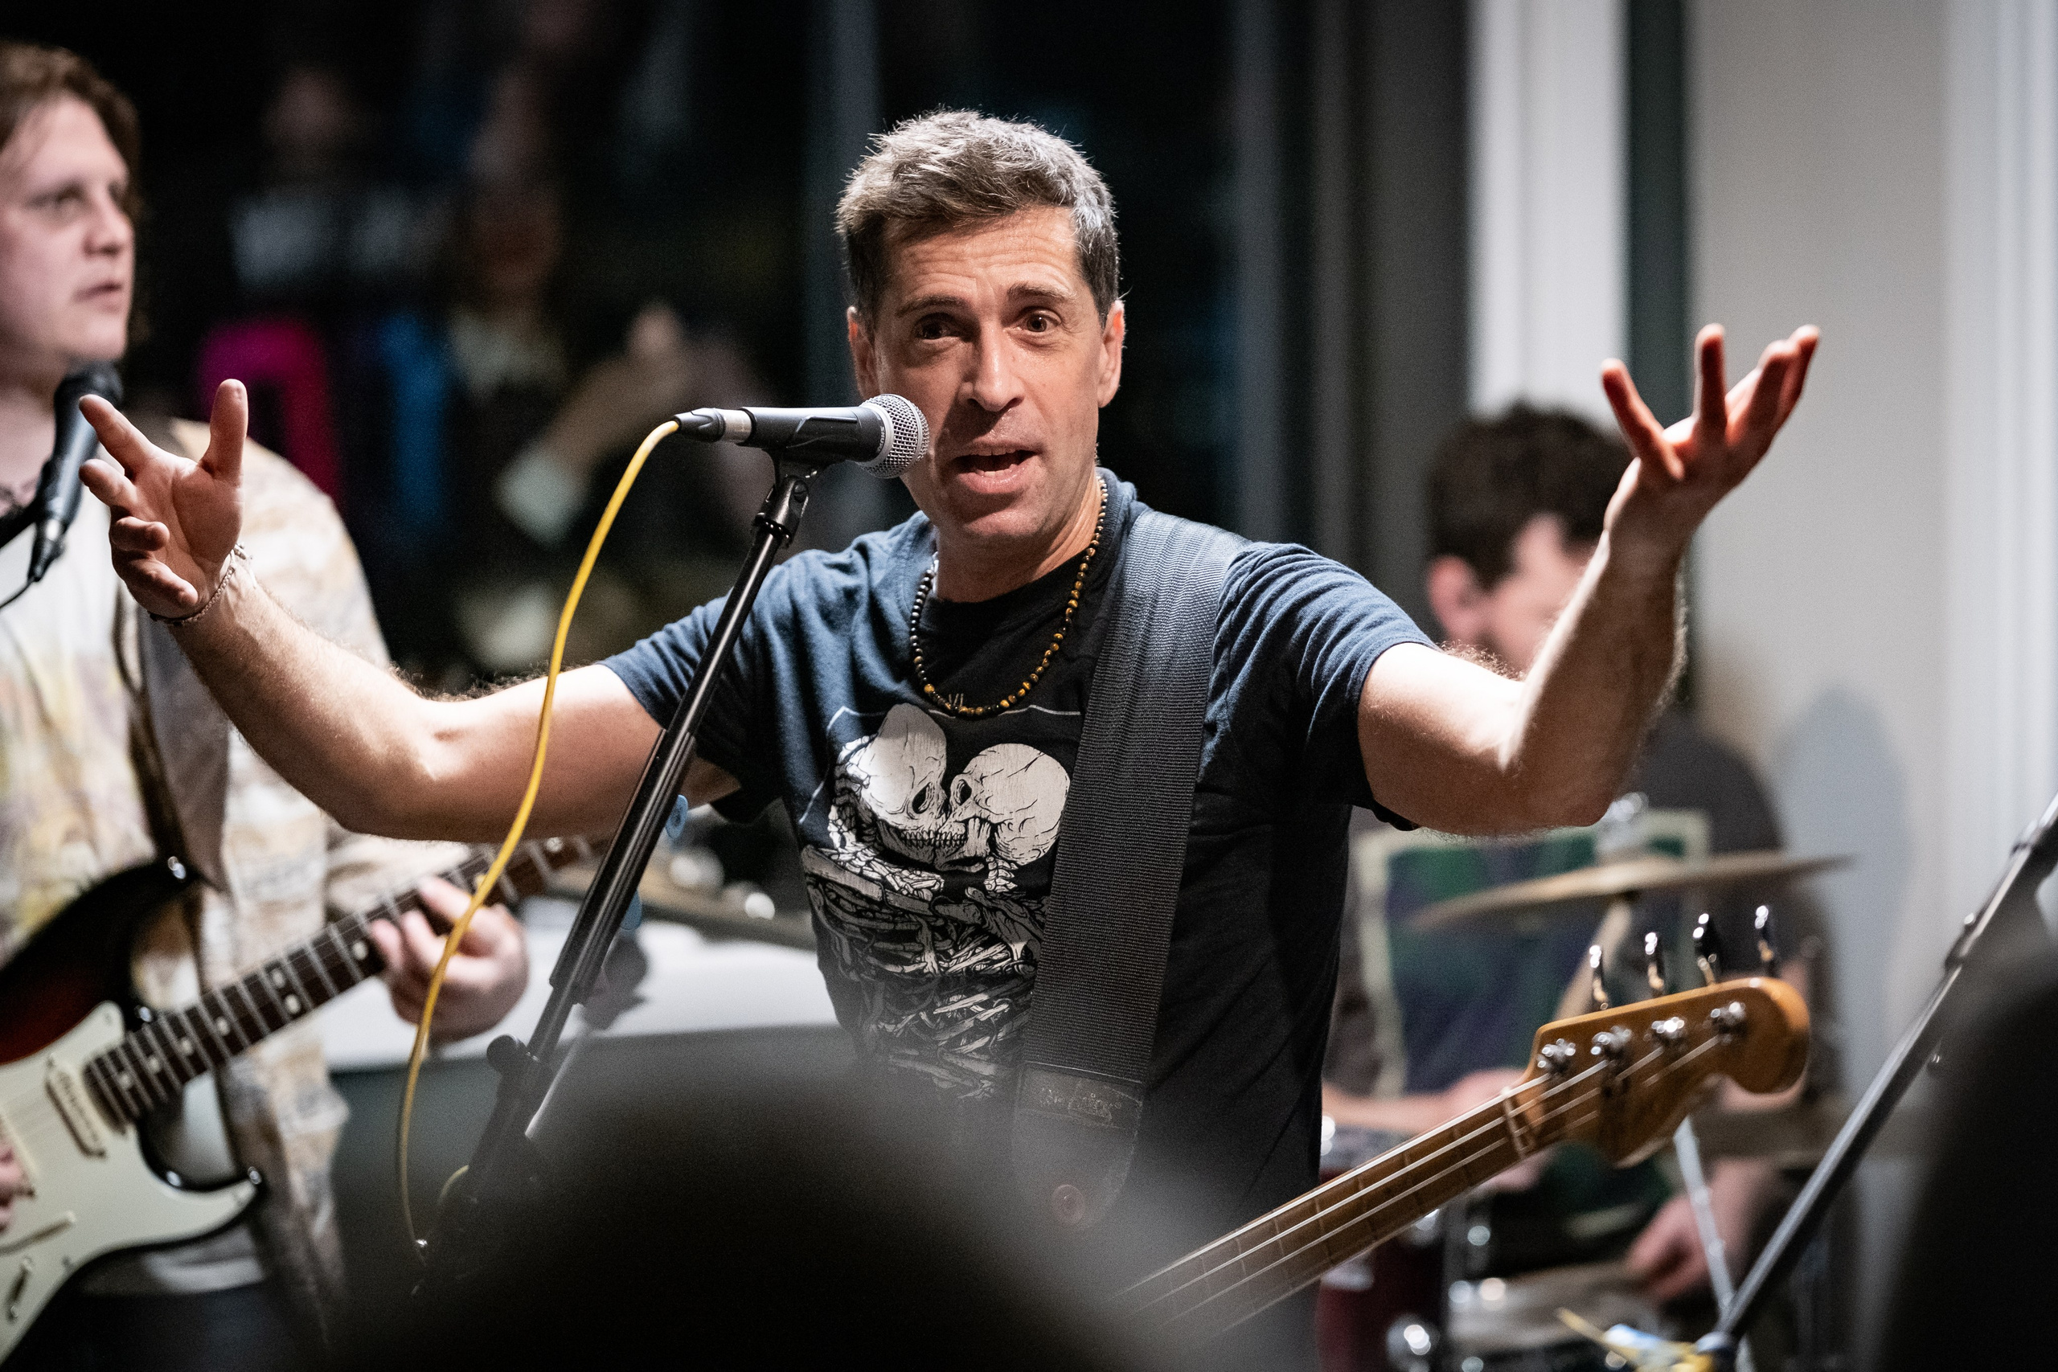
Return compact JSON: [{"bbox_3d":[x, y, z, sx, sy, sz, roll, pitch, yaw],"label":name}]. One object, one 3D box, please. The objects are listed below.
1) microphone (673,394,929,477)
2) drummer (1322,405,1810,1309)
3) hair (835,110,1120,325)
[{"bbox_3d":[-0.136,-0.150,3.815,0.052,0.053,0.205,4,2,40],"label":"microphone"},{"bbox_3d":[0.470,0.430,5.730,0.580,1.360,0.720,0,5,3],"label":"drummer"},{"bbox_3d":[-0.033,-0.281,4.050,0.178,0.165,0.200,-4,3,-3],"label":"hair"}]

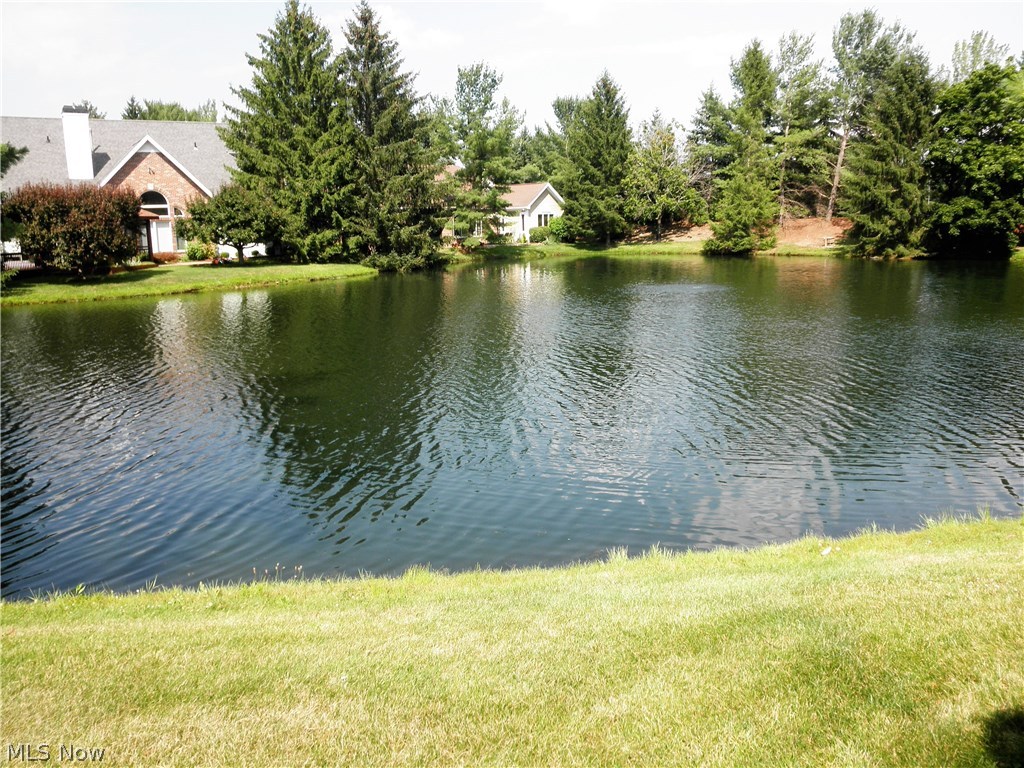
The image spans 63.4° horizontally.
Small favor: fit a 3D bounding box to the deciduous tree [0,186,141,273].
[{"bbox_3d":[-25.599,-8.948,48.143,8.010,5.370,6.010,-1,12,0],"label":"deciduous tree"}]

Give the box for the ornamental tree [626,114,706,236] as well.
[{"bbox_3d":[12.514,-16.945,67.978,6.570,10.200,5.910,-1,12,0],"label":"ornamental tree"}]

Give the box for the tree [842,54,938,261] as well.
[{"bbox_3d":[26.858,-16.184,58.965,6.690,14.230,6.360,-1,12,0],"label":"tree"}]

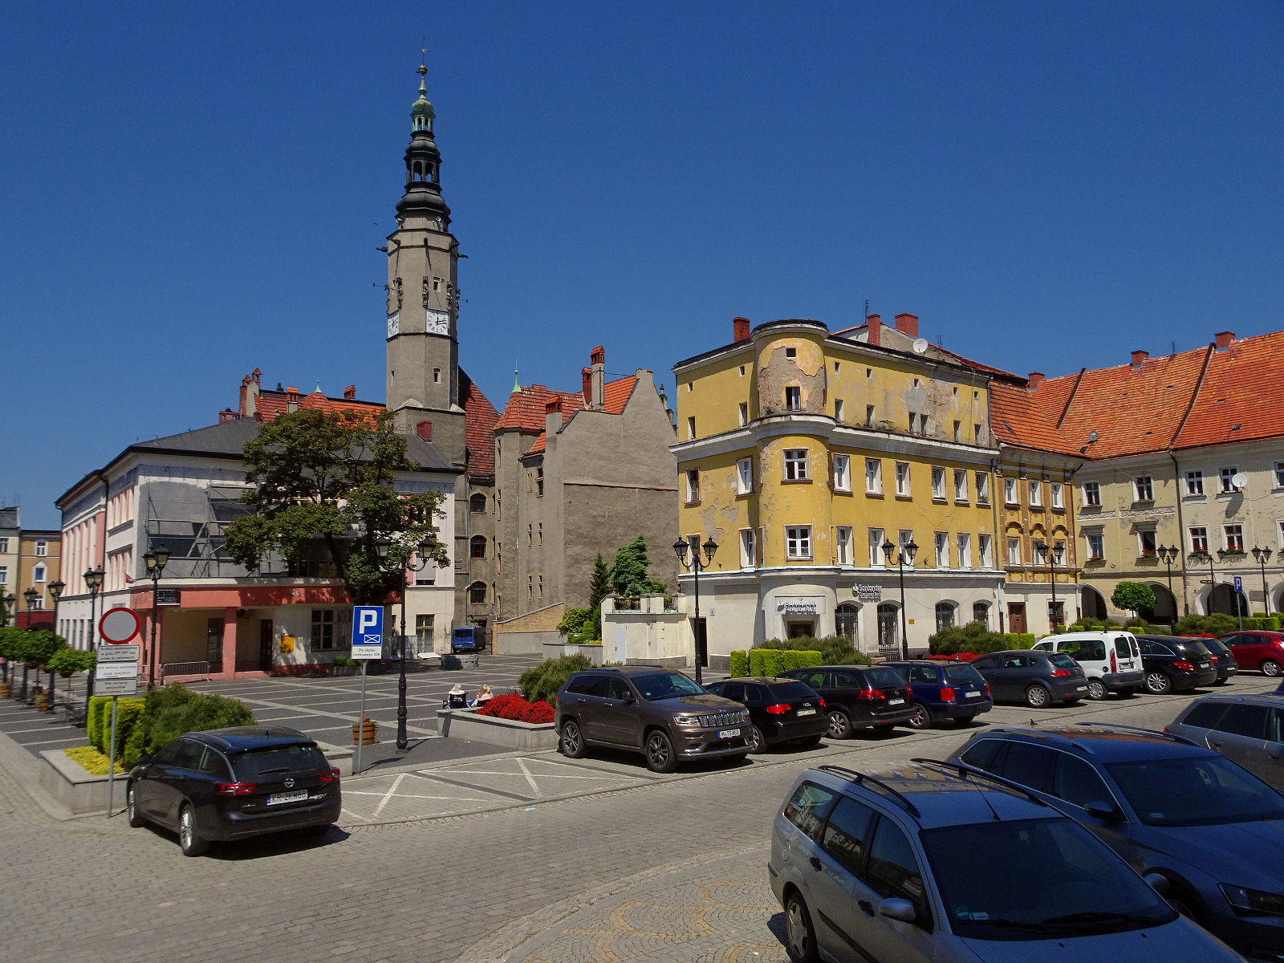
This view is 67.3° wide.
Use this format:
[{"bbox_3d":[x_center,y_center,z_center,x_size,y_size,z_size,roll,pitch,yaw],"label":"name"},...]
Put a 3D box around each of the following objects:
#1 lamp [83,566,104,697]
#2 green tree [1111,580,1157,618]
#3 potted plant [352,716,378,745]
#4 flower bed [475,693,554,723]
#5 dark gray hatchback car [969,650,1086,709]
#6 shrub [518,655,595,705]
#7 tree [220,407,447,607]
[{"bbox_3d":[-17.365,5.248,30.358,0.460,5.000,1.500,6,-10,-42],"label":"lamp"},{"bbox_3d":[21.277,6.003,41.535,1.900,3.420,1.900,5,-9,-37],"label":"green tree"},{"bbox_3d":[-6.951,6.221,24.238,0.620,0.740,0.620,-1,-7,0],"label":"potted plant"},{"bbox_3d":[-2.716,5.639,24.238,2.100,0.550,3.700,5,-9,-37],"label":"flower bed"},{"bbox_3d":[10.921,5.693,28.149,1.768,1.458,4.315,3,-8,-30],"label":"dark gray hatchback car"},{"bbox_3d":[-2.168,5.501,27.026,2.400,1.400,2.300,5,-9,-37],"label":"shrub"},{"bbox_3d":[-17.385,3.294,54.552,12.000,15.090,10.800,4,-9,-35],"label":"tree"}]

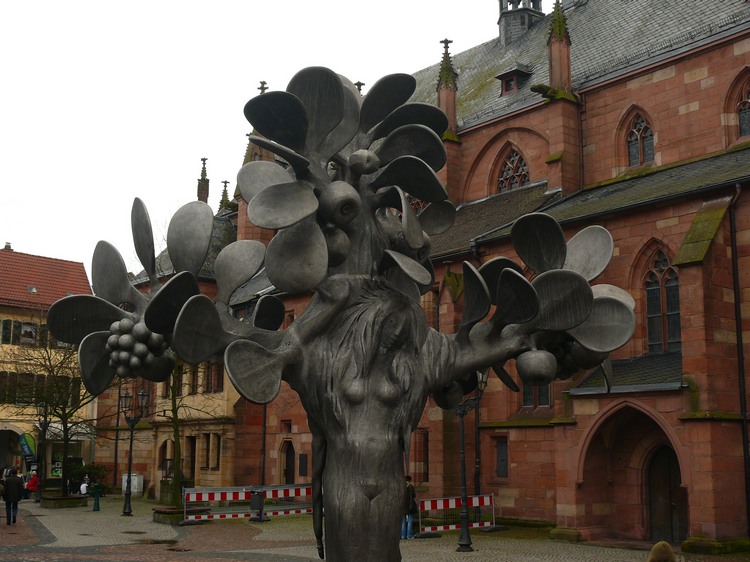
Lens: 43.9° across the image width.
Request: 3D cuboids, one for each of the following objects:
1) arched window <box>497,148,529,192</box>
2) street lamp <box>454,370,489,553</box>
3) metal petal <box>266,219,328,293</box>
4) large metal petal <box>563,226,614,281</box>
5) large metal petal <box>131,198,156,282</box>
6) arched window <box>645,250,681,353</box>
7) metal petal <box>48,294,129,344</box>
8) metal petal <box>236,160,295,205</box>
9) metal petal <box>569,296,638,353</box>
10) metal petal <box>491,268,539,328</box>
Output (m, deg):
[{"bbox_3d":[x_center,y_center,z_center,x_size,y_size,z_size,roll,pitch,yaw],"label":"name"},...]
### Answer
[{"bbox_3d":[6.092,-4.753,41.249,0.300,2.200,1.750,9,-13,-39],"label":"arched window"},{"bbox_3d":[2.253,4.399,23.612,0.420,4.650,1.100,9,-13,-39],"label":"street lamp"},{"bbox_3d":[-0.455,-0.167,5.464,0.360,0.470,0.090,4,-12,1],"label":"metal petal"},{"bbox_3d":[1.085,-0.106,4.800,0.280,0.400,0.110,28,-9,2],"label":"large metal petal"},{"bbox_3d":[-1.296,-0.230,5.224,0.050,0.450,0.220,-9,-6,-19],"label":"large metal petal"},{"bbox_3d":[7.949,0.554,25.712,0.280,2.890,1.170,7,-12,-38],"label":"arched window"},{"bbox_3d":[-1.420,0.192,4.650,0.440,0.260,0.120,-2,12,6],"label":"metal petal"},{"bbox_3d":[-0.604,-0.547,5.282,0.380,0.270,0.070,9,-30,9],"label":"metal petal"},{"bbox_3d":[1.347,0.265,5.539,0.430,0.340,0.090,-5,6,-6],"label":"metal petal"},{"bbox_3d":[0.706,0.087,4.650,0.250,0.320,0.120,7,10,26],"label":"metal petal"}]

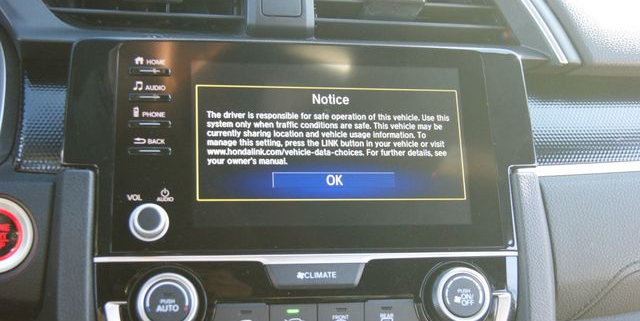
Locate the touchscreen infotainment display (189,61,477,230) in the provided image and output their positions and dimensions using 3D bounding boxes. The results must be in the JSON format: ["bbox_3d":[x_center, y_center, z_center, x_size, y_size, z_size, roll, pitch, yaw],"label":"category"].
[{"bbox_3d":[0.007,-0.009,0.424,0.154,0.092,0.010,0,-13,-11],"label":"touchscreen infotainment display"}]

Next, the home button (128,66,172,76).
[{"bbox_3d":[-0.091,-0.048,0.411,0.022,0.005,0.004,0,-13,-11],"label":"home button"}]

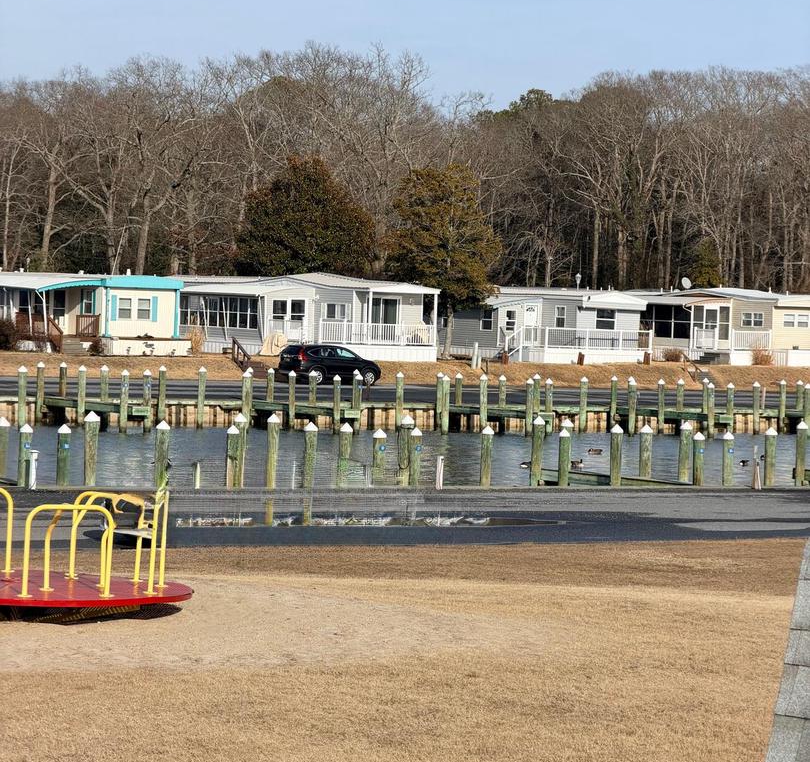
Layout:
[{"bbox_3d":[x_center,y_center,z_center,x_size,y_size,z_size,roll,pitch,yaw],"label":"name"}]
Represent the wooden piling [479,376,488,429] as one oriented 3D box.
[{"bbox_3d":[2.701,0.758,107.523,0.260,1.980,0.260,2,1,0],"label":"wooden piling"}]

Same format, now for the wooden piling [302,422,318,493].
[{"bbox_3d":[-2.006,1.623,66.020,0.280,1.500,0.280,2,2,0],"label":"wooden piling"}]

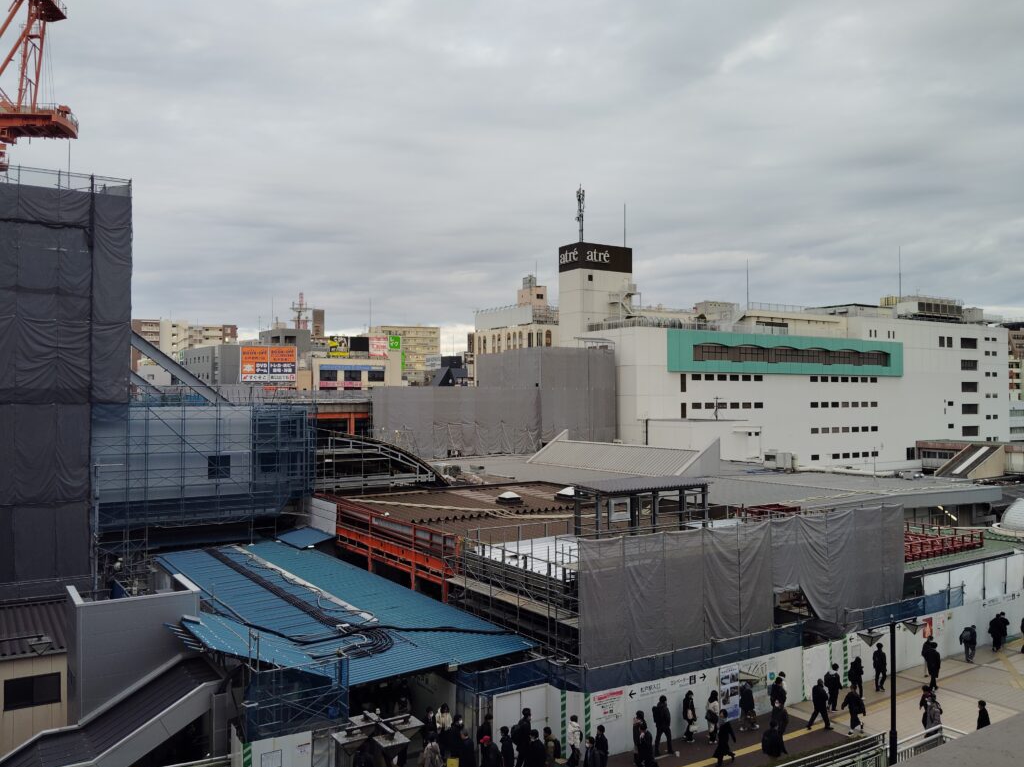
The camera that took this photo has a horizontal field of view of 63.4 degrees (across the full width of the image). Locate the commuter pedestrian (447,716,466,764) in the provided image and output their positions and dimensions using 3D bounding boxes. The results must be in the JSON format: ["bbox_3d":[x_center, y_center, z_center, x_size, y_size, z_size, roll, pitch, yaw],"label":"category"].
[{"bbox_3d":[-1.633,10.612,24.400,0.380,1.680,0.520,-1,-1,41],"label":"commuter pedestrian"}]

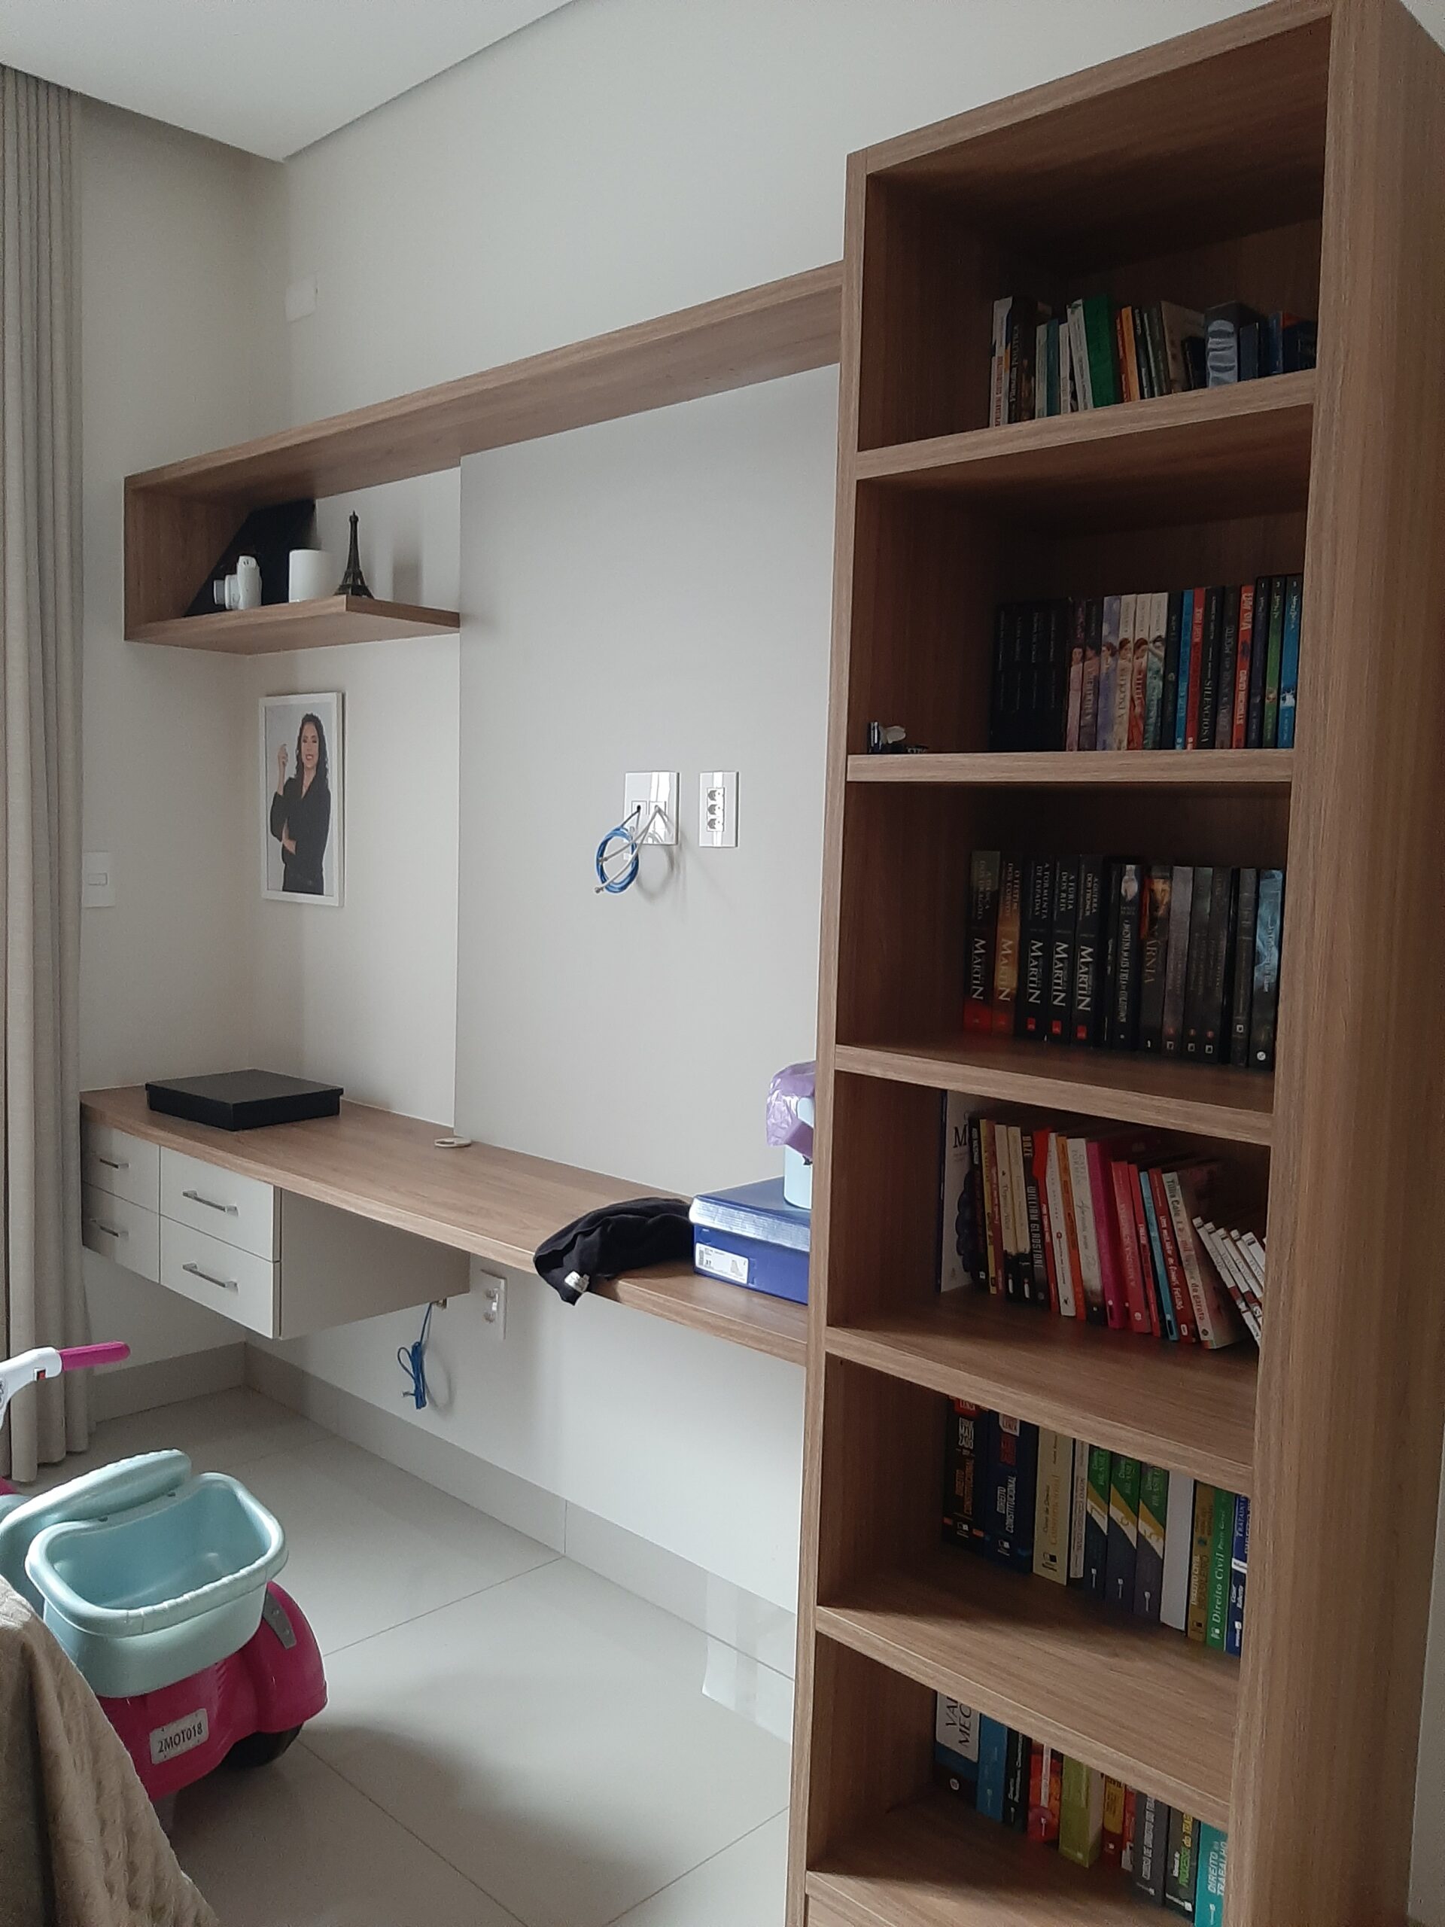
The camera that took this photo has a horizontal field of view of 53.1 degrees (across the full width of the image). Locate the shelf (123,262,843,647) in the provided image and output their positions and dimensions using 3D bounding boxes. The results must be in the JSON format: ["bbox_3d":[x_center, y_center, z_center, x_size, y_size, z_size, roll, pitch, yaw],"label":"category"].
[{"bbox_3d":[-0.422,-0.822,2.624,2.197,0.358,0.300,6,7,42],"label":"shelf"}]

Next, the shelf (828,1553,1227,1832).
[{"bbox_3d":[0.434,0.791,1.707,0.503,0.029,0.399,6,7,42],"label":"shelf"}]

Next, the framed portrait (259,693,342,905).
[{"bbox_3d":[-0.966,-0.377,3.338,0.333,0.473,0.018,6,7,42],"label":"framed portrait"}]

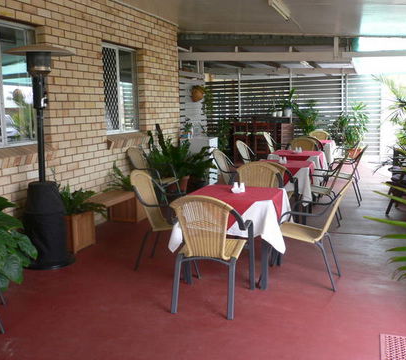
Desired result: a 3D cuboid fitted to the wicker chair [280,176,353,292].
[{"bbox_3d":[0.874,0.426,4.116,0.700,0.890,0.570,2,9,20],"label":"wicker chair"}]

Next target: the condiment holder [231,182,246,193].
[{"bbox_3d":[0.314,0.067,4.304,0.121,0.091,0.070,2,9,20],"label":"condiment holder"}]

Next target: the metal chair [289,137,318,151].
[{"bbox_3d":[1.788,-0.257,8.590,0.564,0.906,0.664,2,9,20],"label":"metal chair"}]

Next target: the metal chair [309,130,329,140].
[{"bbox_3d":[2.580,-0.634,10.901,0.570,0.890,0.700,2,9,20],"label":"metal chair"}]

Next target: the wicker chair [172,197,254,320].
[{"bbox_3d":[0.086,0.500,3.751,0.554,0.891,0.685,2,9,20],"label":"wicker chair"}]

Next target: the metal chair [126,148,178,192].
[{"bbox_3d":[-0.681,0.030,6.833,0.700,0.890,0.570,2,9,20],"label":"metal chair"}]

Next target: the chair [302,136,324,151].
[{"bbox_3d":[2.144,-0.392,9.446,0.564,0.896,0.664,2,9,20],"label":"chair"}]

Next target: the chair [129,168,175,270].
[{"bbox_3d":[-0.287,0.379,4.519,0.700,0.890,0.570,2,9,20],"label":"chair"}]

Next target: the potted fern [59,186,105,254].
[{"bbox_3d":[-1.435,0.386,5.372,0.564,0.725,0.755,2,9,20],"label":"potted fern"}]

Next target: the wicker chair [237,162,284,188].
[{"bbox_3d":[0.488,0.302,4.957,0.570,0.890,0.700,2,9,20],"label":"wicker chair"}]

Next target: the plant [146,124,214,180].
[{"bbox_3d":[-0.310,-0.306,7.807,0.900,1.150,1.050,2,9,20],"label":"plant"}]

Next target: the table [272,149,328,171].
[{"bbox_3d":[1.526,-0.061,7.850,0.846,0.745,0.826,2,9,20],"label":"table"}]

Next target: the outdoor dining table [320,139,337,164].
[{"bbox_3d":[2.459,-0.480,10.431,0.760,0.730,0.760,2,9,20],"label":"outdoor dining table"}]

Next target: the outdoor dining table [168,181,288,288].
[{"bbox_3d":[0.301,0.475,4.405,0.866,0.745,0.815,2,9,20],"label":"outdoor dining table"}]

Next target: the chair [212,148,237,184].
[{"bbox_3d":[0.502,0.054,6.579,0.700,0.890,0.570,2,9,20],"label":"chair"}]

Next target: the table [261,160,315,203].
[{"bbox_3d":[1.050,0.156,6.397,0.740,0.730,0.740,2,9,20],"label":"table"}]

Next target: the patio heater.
[{"bbox_3d":[-1.535,-0.237,4.780,0.664,2.134,0.664,2,9,20],"label":"patio heater"}]

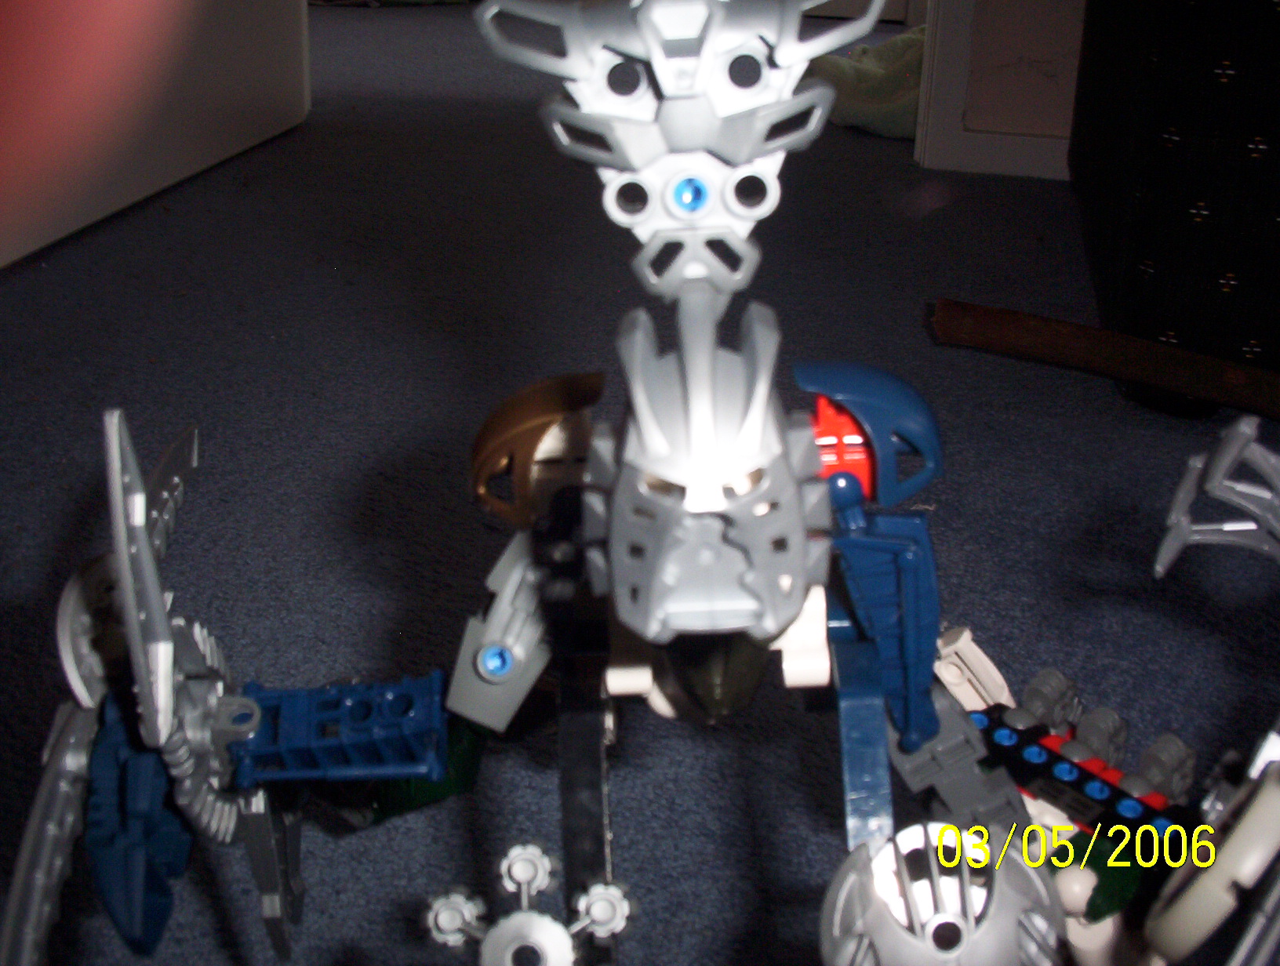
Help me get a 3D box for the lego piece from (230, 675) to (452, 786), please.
[{"bbox_3d":[-0.058,0.047,0.281,0.041,0.013,0.022,-2,59,-5],"label":"lego piece"}]

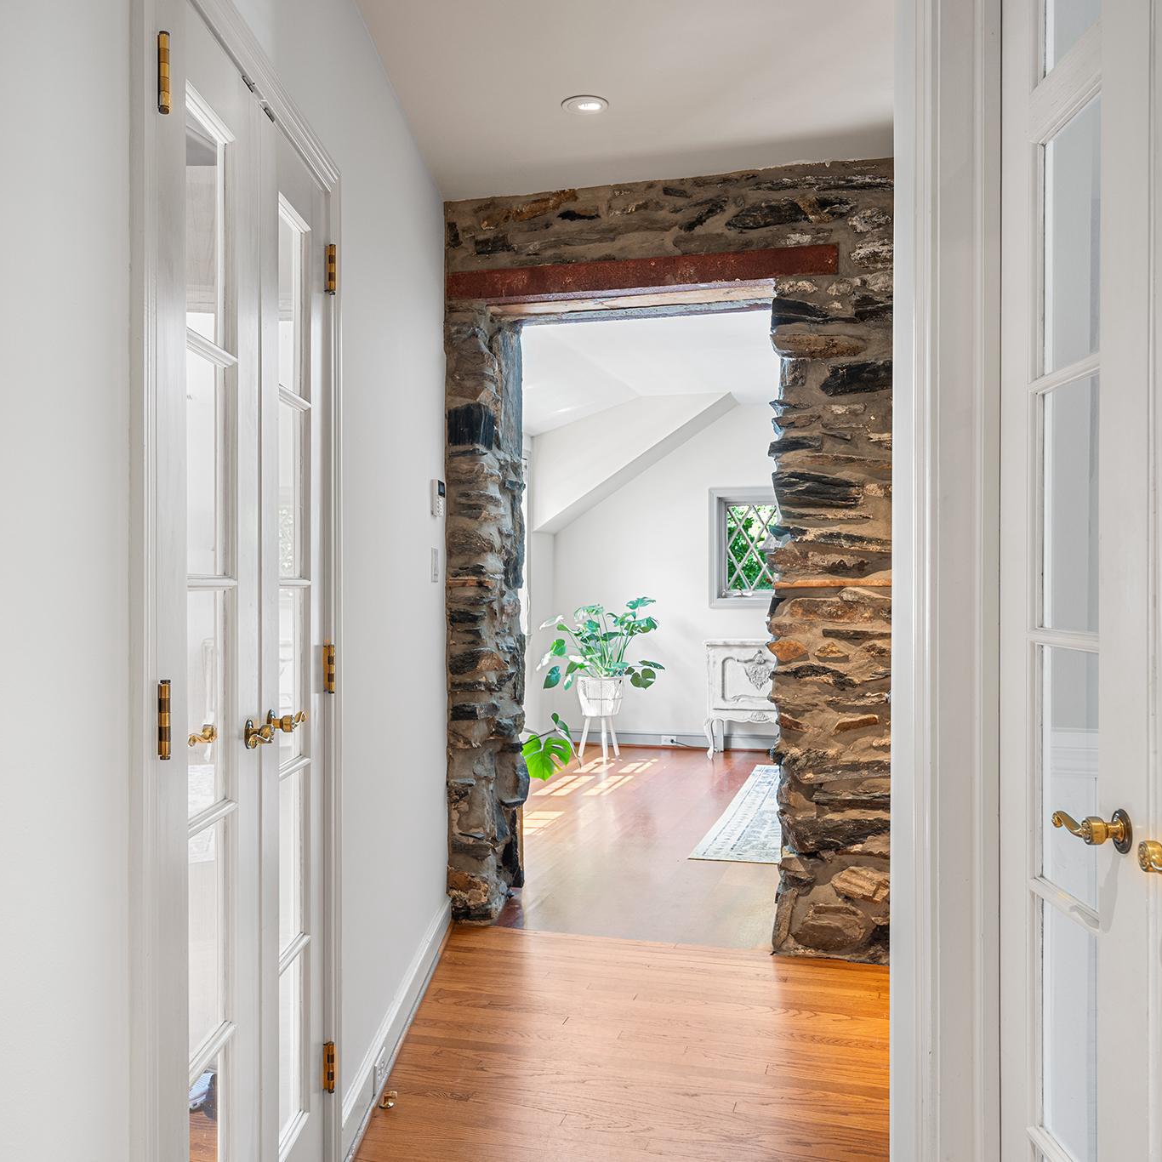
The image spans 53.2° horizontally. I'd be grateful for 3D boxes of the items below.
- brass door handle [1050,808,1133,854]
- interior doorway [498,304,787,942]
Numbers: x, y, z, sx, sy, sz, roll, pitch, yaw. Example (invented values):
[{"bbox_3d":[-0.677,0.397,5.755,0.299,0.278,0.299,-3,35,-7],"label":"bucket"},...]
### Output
[{"bbox_3d":[0.522,0.250,1.192,0.044,0.048,0.110,0,0,1],"label":"brass door handle"},{"bbox_3d":[0.231,0.126,4.149,0.995,2.200,0.460,0,0,16],"label":"interior doorway"}]

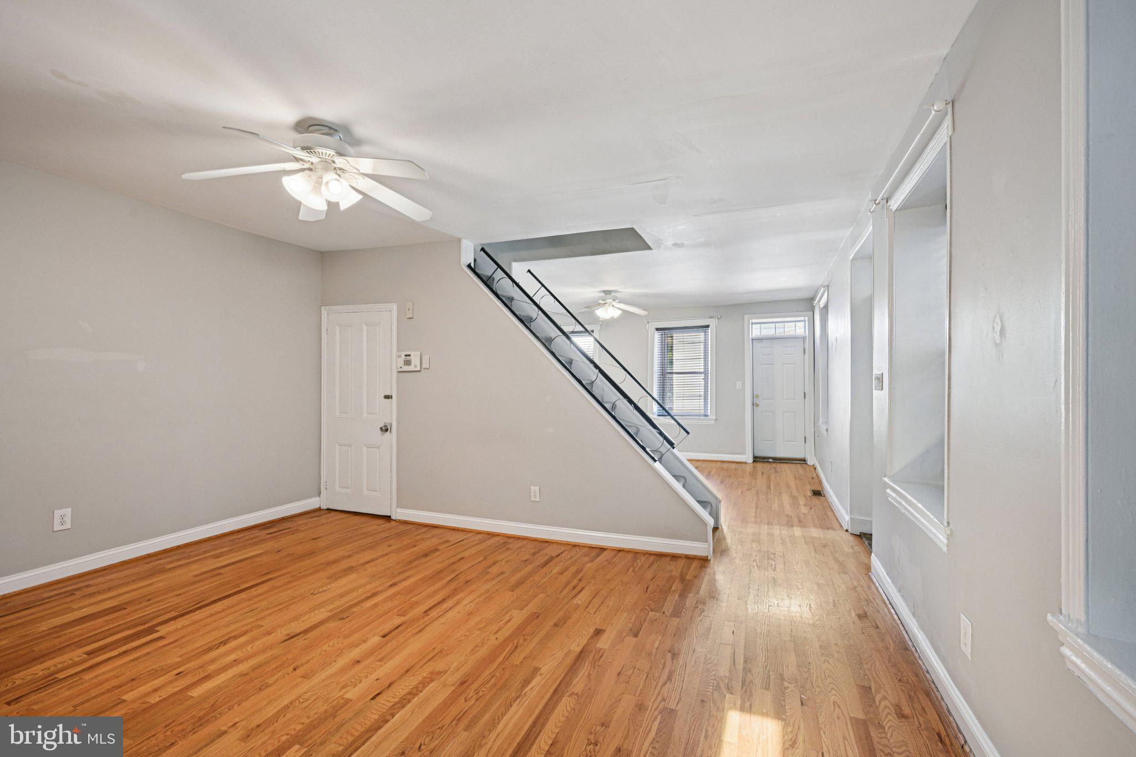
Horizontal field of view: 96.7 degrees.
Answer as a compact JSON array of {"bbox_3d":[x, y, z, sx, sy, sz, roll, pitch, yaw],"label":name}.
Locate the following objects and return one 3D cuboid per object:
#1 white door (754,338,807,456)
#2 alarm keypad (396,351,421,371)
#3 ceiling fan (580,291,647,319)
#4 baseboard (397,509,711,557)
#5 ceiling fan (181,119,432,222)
[{"bbox_3d":[3.515,0.327,8.394,0.800,2.000,0.050,0,0,22],"label":"white door"},{"bbox_3d":[-1.500,-0.159,4.789,0.265,0.175,0.045,0,0,22],"label":"alarm keypad"},{"bbox_3d":[0.586,-1.041,7.249,1.270,0.420,1.270,0,0,22],"label":"ceiling fan"},{"bbox_3d":[-0.300,1.305,4.322,2.900,0.105,0.020,0,0,22],"label":"baseboard"},{"bbox_3d":[-1.327,-1.126,2.716,1.290,0.430,1.290,0,0,22],"label":"ceiling fan"}]

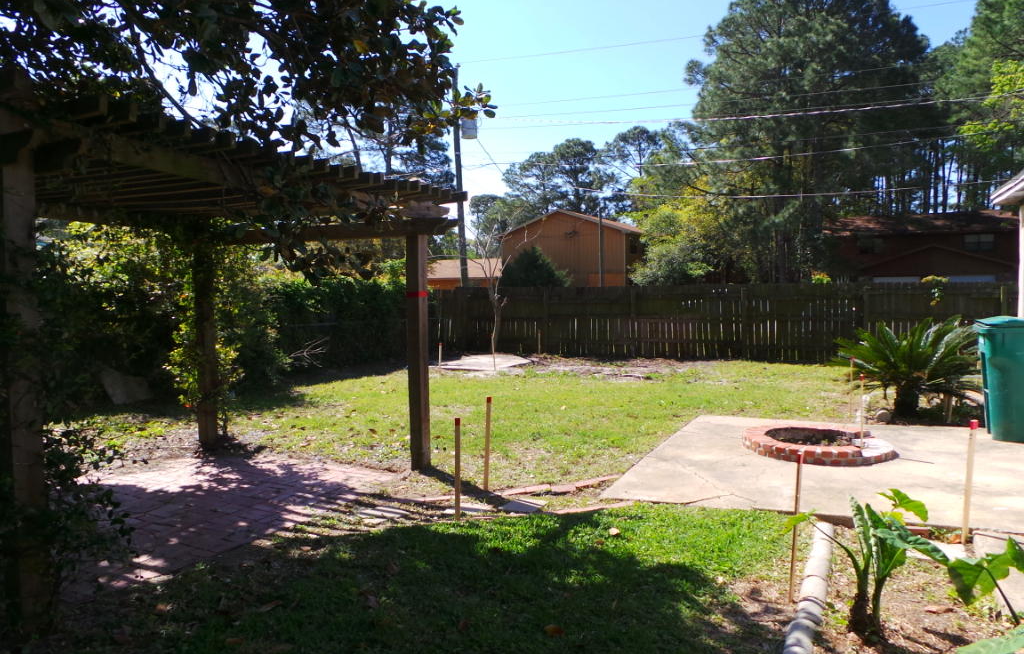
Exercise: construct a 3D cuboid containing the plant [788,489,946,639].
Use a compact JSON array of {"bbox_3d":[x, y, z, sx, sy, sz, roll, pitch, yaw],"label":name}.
[{"bbox_3d":[1.531,1.023,2.930,0.620,0.620,0.550,-1,2,0],"label":"plant"}]

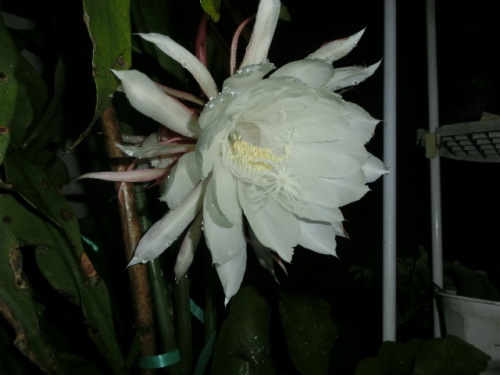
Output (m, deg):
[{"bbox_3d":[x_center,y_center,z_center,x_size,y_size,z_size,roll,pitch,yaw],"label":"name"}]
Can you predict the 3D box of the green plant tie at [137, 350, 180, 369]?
[{"bbox_3d":[-0.106,0.200,0.420,0.047,0.013,0.027,-7,-9,-6],"label":"green plant tie"}]

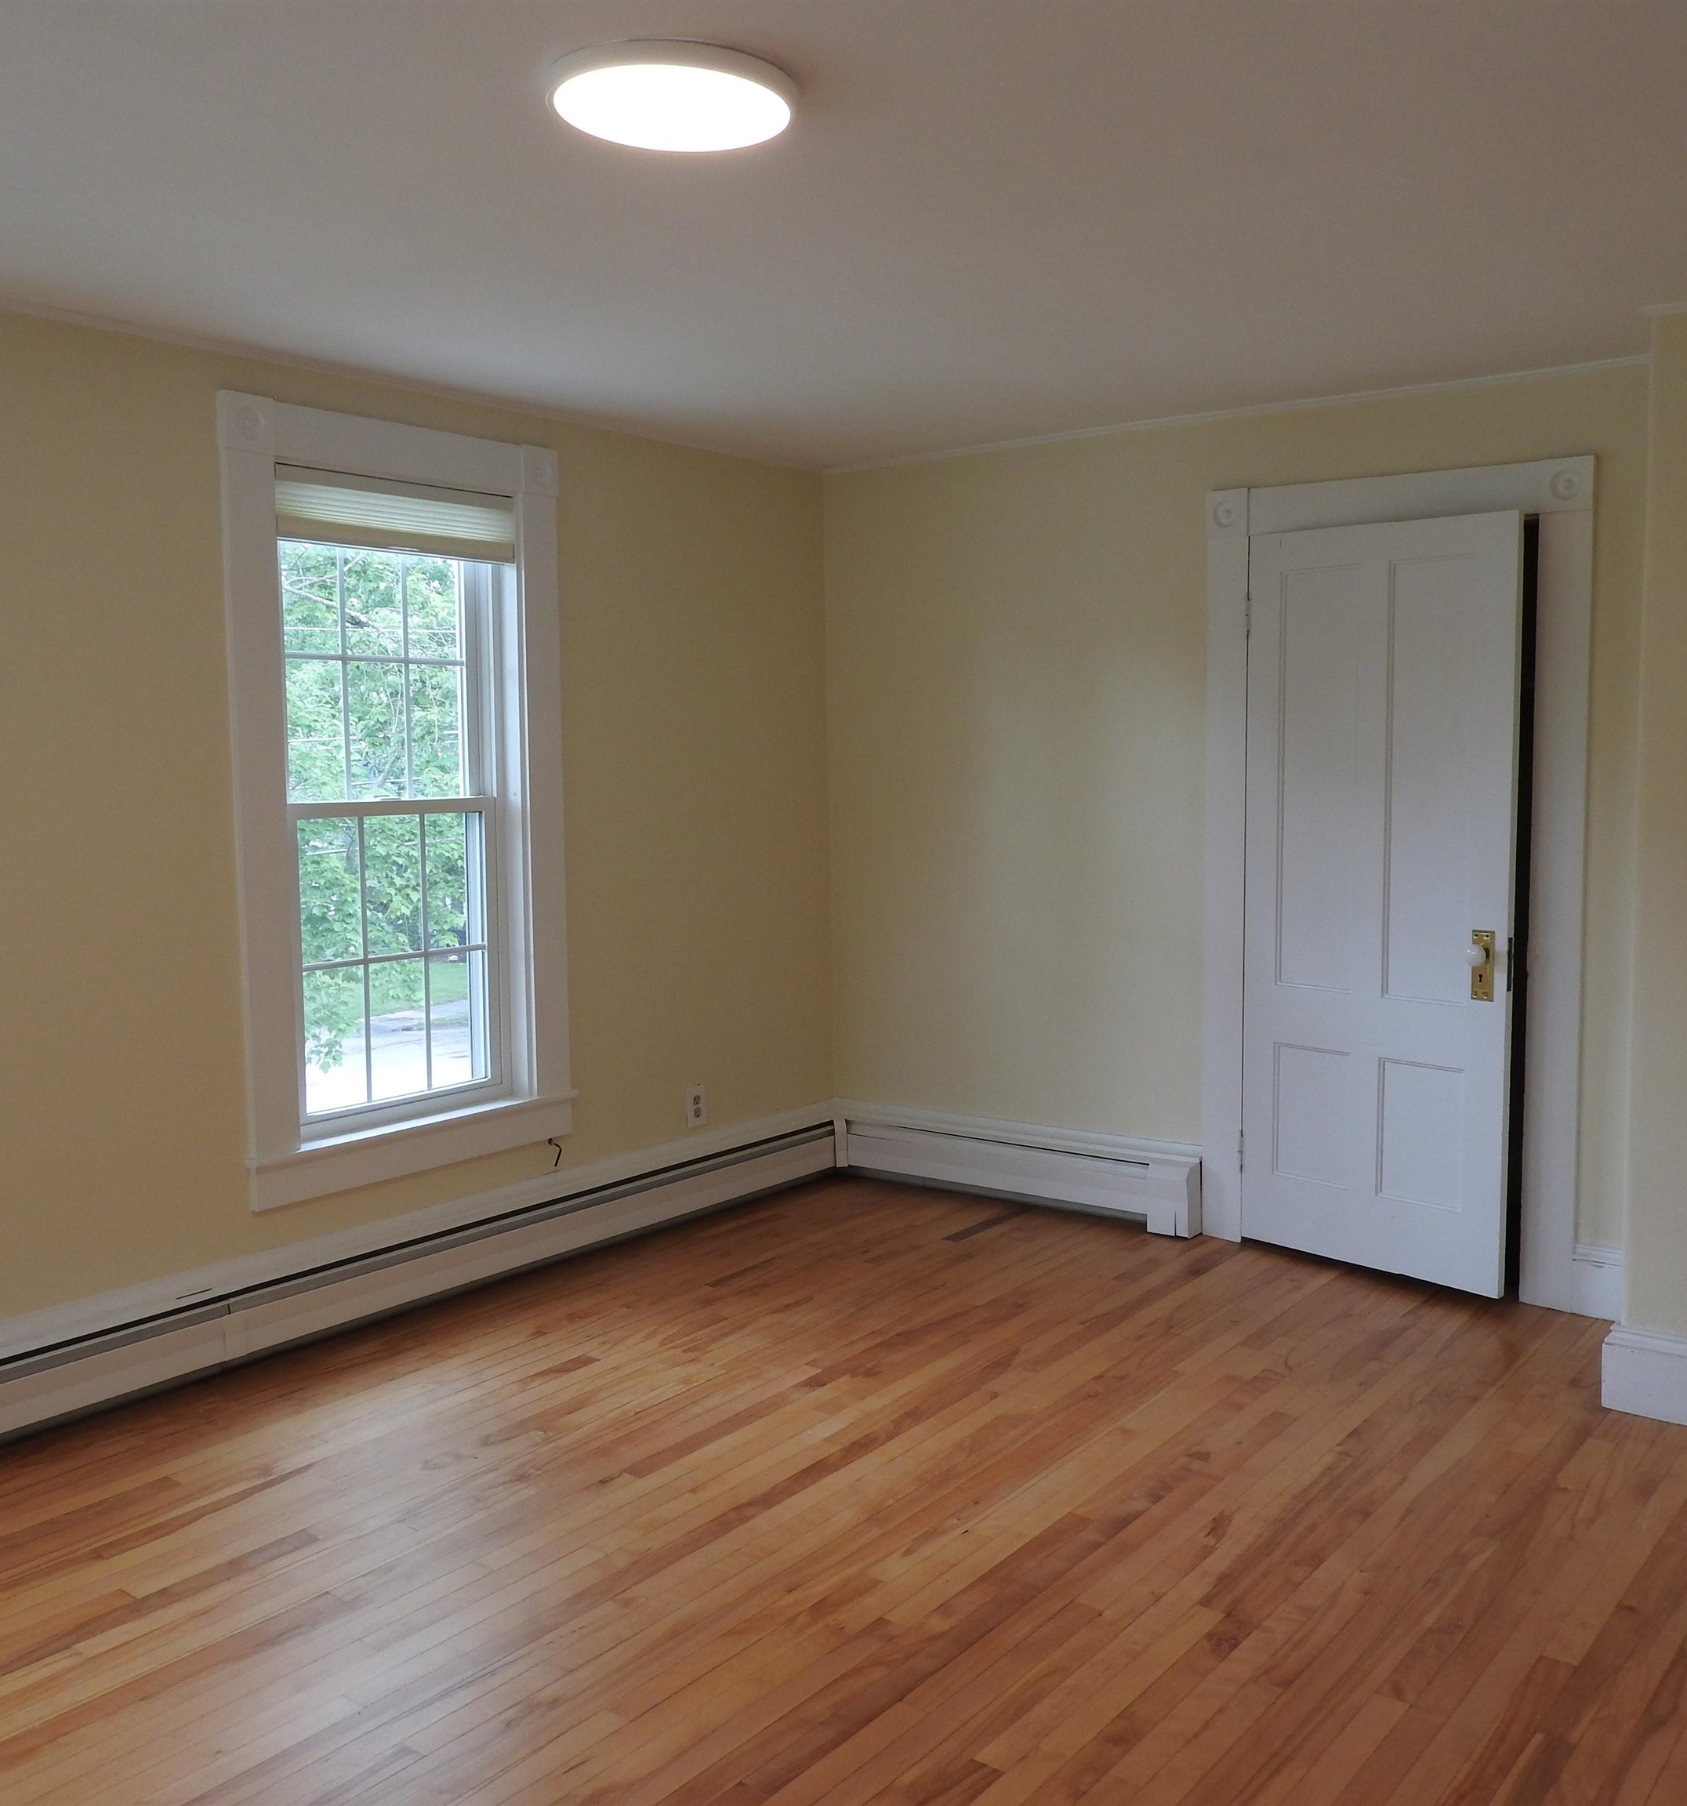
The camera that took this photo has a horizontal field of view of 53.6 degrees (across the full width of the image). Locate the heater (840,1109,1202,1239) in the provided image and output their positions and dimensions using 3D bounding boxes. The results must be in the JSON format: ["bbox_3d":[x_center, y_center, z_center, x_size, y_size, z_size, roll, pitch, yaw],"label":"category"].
[{"bbox_3d":[0.507,0.817,5.046,1.215,0.217,0.068,3,6,36],"label":"heater"}]

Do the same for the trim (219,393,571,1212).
[{"bbox_3d":[-1.086,-0.245,4.119,0.130,1.820,0.985,3,6,38],"label":"trim"}]

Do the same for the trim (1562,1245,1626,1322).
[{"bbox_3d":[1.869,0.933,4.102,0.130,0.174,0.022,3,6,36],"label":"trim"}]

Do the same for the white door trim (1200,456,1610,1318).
[{"bbox_3d":[1.417,-0.058,4.361,0.982,2.068,0.070,3,6,36],"label":"white door trim"}]

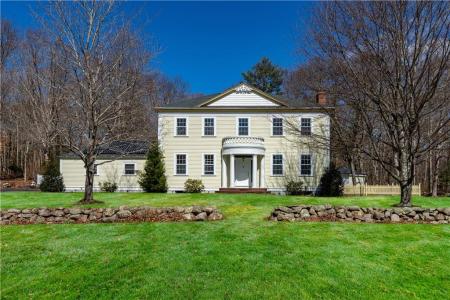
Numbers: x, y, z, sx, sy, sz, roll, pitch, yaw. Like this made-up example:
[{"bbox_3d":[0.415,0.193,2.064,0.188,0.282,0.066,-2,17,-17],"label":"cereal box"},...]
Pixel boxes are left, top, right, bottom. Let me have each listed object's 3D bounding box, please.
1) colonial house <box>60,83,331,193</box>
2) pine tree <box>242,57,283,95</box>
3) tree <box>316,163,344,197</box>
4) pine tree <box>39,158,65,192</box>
[{"bbox_3d":[-2.400,-0.850,30.400,20.800,8.300,10.800,0,0,0],"label":"colonial house"},{"bbox_3d":[5.300,-4.700,48.000,6.400,16.300,6.400,0,0,0],"label":"pine tree"},{"bbox_3d":[7.800,2.200,25.800,2.050,2.550,2.050,0,0,0],"label":"tree"},{"bbox_3d":[-13.400,1.970,27.000,2.000,2.650,2.000,0,0,0],"label":"pine tree"}]

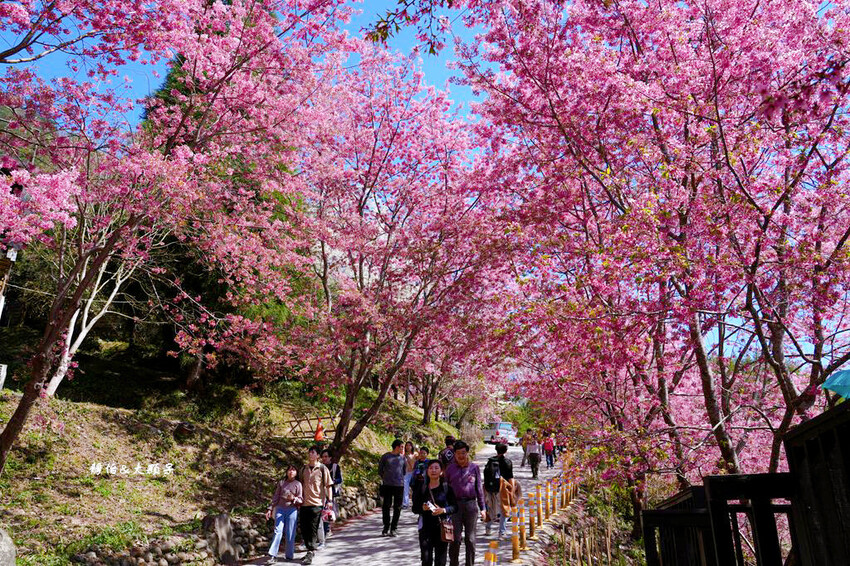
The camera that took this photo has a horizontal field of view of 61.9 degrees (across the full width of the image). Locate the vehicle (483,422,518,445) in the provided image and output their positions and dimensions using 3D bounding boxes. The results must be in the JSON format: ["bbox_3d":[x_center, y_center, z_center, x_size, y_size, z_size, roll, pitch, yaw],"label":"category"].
[{"bbox_3d":[6.132,12.263,57.500,1.800,1.800,4.500,2,-14,-10],"label":"vehicle"}]

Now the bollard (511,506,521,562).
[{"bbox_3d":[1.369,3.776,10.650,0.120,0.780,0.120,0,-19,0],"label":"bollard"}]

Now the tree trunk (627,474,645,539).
[{"bbox_3d":[4.311,4.618,14.500,0.250,1.350,0.250,0,-19,0],"label":"tree trunk"}]

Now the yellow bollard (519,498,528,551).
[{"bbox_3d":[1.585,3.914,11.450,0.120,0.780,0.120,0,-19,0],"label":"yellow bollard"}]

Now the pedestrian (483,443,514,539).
[{"bbox_3d":[1.380,3.859,13.200,0.540,1.710,0.460,-7,-20,21],"label":"pedestrian"}]

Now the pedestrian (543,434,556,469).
[{"bbox_3d":[5.780,7.877,33.000,0.500,1.630,0.420,-4,-19,11],"label":"pedestrian"}]

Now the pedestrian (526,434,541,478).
[{"bbox_3d":[4.145,6.567,26.800,0.500,1.660,0.400,-4,-19,11],"label":"pedestrian"}]

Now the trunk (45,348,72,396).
[{"bbox_3d":[-8.788,2.149,17.000,0.450,1.200,0.400,0,-19,0],"label":"trunk"}]

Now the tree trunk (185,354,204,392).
[{"bbox_3d":[-7.488,2.940,23.000,0.500,1.300,0.450,0,-19,0],"label":"tree trunk"}]

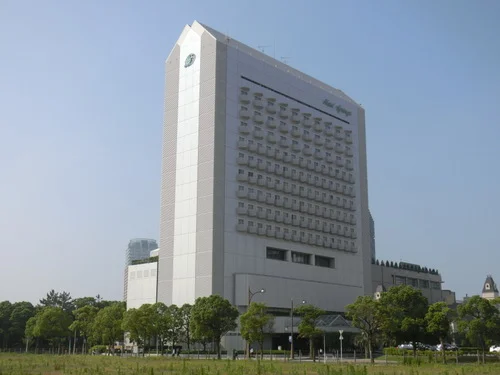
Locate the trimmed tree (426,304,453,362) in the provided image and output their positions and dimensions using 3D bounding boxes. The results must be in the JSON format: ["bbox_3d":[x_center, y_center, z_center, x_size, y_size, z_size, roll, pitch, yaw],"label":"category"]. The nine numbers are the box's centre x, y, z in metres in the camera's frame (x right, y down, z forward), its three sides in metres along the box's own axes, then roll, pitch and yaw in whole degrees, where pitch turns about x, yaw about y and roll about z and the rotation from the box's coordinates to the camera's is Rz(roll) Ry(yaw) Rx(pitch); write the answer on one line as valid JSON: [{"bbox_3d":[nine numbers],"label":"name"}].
[{"bbox_3d":[17.813,13.564,60.510,2.755,5.641,2.755,-4,-14,16],"label":"trimmed tree"}]

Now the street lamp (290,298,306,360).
[{"bbox_3d":[7.129,20.366,93.702,2.967,8.219,0.400,11,-18,-39],"label":"street lamp"}]

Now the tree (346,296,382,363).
[{"bbox_3d":[12.572,15.653,71.855,4.040,7.240,4.040,-2,-14,9],"label":"tree"}]

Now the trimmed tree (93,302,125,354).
[{"bbox_3d":[-21.237,21.401,97.714,4.970,8.118,4.970,3,-14,-12],"label":"trimmed tree"}]

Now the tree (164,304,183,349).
[{"bbox_3d":[-12.816,24.032,109.986,3.350,8.350,3.350,2,-14,-6],"label":"tree"}]

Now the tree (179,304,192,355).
[{"bbox_3d":[-10.538,23.811,108.977,3.160,8.270,3.160,1,-14,-5],"label":"tree"}]

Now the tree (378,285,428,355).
[{"bbox_3d":[21.032,18.488,90.164,6.980,9.860,6.980,-3,-14,13],"label":"tree"}]

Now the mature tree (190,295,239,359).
[{"bbox_3d":[-4.793,19.101,89.007,6.500,8.530,6.500,1,-14,-3],"label":"mature tree"}]

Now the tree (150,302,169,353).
[{"bbox_3d":[-14.583,23.276,106.994,3.590,8.410,3.590,2,-14,-7],"label":"tree"}]

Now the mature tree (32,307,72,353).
[{"bbox_3d":[-33.887,24.620,111.340,7.206,8.348,7.206,4,-14,-16],"label":"mature tree"}]

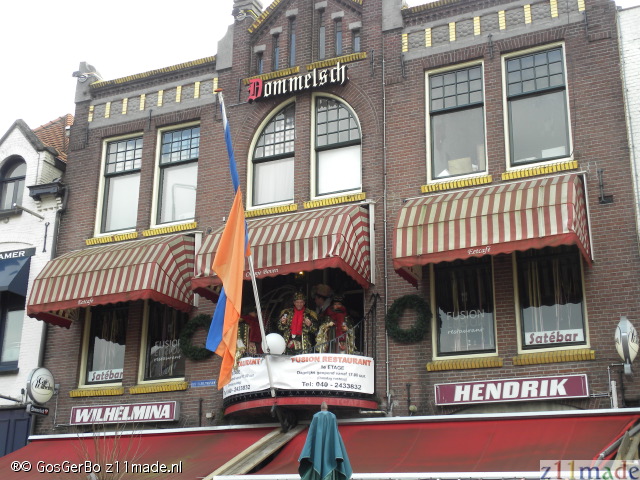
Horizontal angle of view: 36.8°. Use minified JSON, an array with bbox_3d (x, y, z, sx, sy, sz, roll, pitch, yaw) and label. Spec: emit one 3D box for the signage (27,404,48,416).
[{"bbox_3d":[-5.221,3.127,17.623,0.150,0.170,0.520,-8,-21,23],"label":"signage"}]

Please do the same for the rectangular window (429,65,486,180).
[{"bbox_3d":[2.559,-2.197,17.873,1.099,2.220,0.120,-8,-21,24],"label":"rectangular window"}]

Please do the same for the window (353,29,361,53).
[{"bbox_3d":[0.739,-3.901,18.884,0.190,0.551,0.140,-8,-21,24],"label":"window"}]

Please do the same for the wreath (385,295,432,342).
[{"bbox_3d":[1.555,1.381,16.798,0.870,0.849,0.180,-8,-21,24],"label":"wreath"}]

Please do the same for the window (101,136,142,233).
[{"bbox_3d":[-3.985,-1.128,19.390,0.980,2.040,0.130,-8,-21,23],"label":"window"}]

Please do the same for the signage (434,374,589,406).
[{"bbox_3d":[2.893,2.293,14.605,2.340,0.325,0.140,-8,-21,23],"label":"signage"}]

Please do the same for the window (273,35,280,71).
[{"bbox_3d":[-0.858,-3.655,18.755,0.190,0.820,0.120,-8,-21,23],"label":"window"}]

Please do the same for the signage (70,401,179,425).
[{"bbox_3d":[-3.717,3.365,18.370,2.415,0.342,0.170,-8,-21,24],"label":"signage"}]

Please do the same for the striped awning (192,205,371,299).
[{"bbox_3d":[-0.657,0.089,16.495,2.800,1.570,1.250,-8,-21,23],"label":"striped awning"}]

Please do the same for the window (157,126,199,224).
[{"bbox_3d":[-2.929,-1.342,19.848,1.058,2.229,0.150,-8,-21,24],"label":"window"}]

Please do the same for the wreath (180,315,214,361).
[{"bbox_3d":[-2.261,1.856,18.189,0.851,0.869,0.160,-8,-21,24],"label":"wreath"}]

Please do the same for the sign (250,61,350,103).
[{"bbox_3d":[-0.415,-2.968,18.060,2.100,0.520,0.160,-8,-21,23],"label":"sign"}]

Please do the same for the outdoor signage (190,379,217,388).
[{"bbox_3d":[-2.214,2.737,18.308,0.547,0.099,0.020,-8,-21,24],"label":"outdoor signage"}]

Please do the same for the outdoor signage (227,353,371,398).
[{"bbox_3d":[-0.553,2.406,16.917,2.898,0.620,1.038,-8,-21,24],"label":"outdoor signage"}]

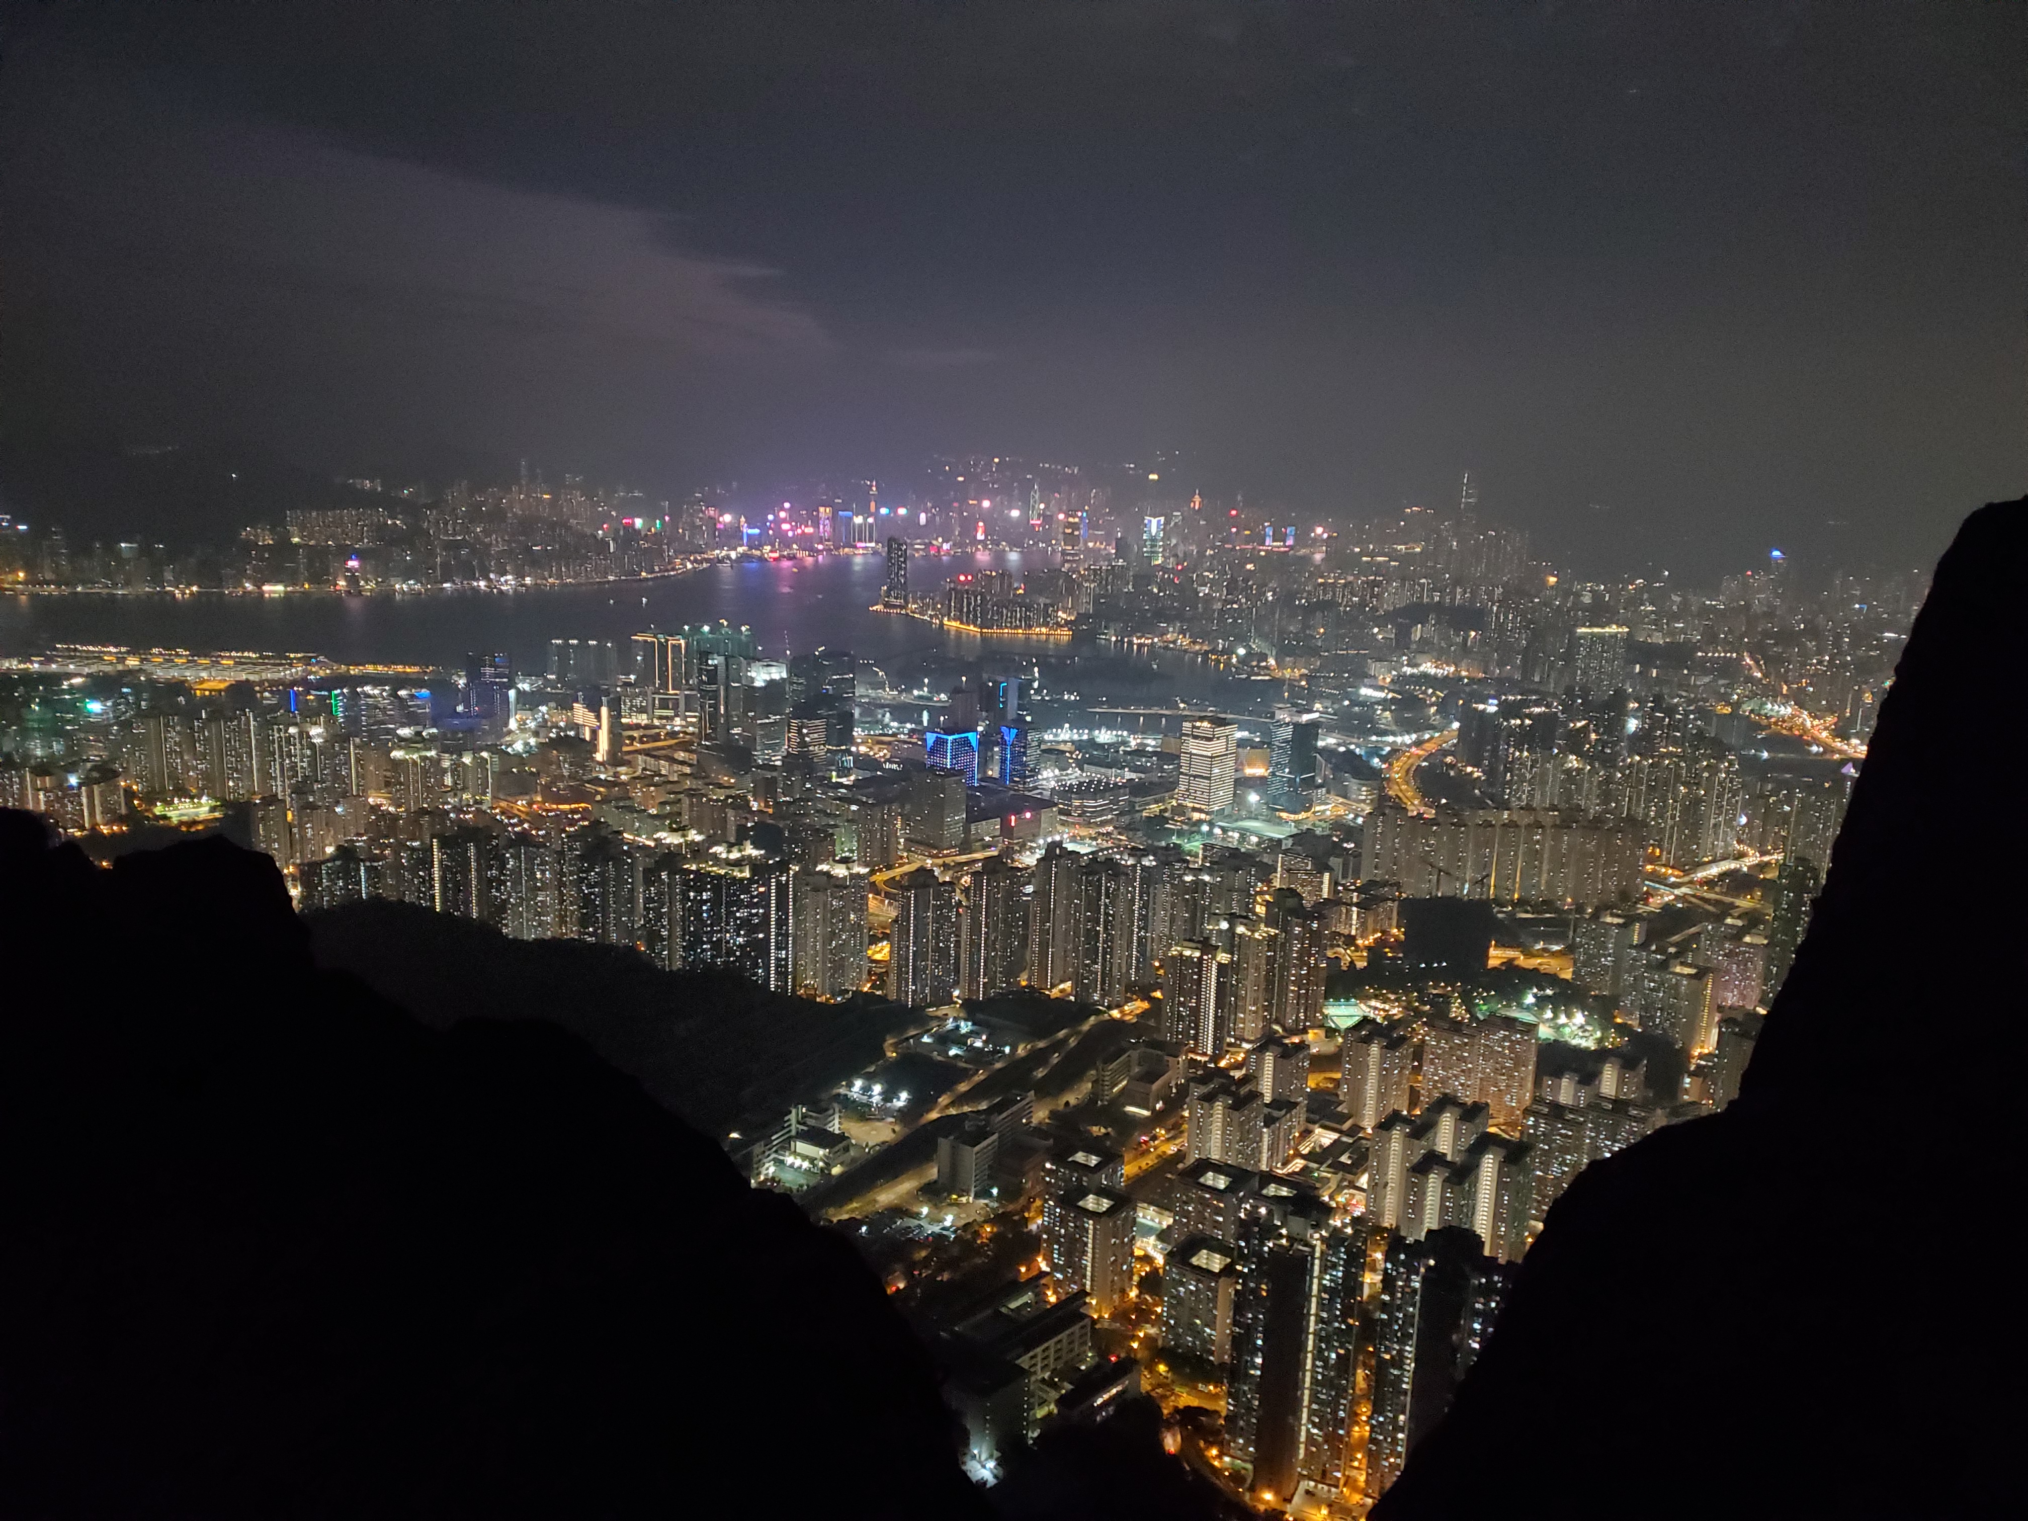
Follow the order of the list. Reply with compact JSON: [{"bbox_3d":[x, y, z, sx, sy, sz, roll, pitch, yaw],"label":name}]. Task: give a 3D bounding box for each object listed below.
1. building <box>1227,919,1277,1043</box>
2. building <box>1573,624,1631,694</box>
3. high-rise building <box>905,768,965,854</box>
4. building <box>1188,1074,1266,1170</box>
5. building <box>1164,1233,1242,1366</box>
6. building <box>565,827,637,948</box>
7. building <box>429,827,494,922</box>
[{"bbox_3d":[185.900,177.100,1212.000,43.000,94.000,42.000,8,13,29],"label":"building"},{"bbox_3d":[1321.200,-211.800,3433.700,118.000,170.000,30.000,-2,12,-20],"label":"building"},{"bbox_3d":[-94.900,59.400,1870.800,60.000,93.000,41.000,10,14,34],"label":"high-rise building"},{"bbox_3d":[129.000,226.500,935.600,35.000,51.000,33.000,10,14,36],"label":"building"},{"bbox_3d":[92.700,258.500,729.400,30.000,45.000,32.000,10,14,36],"label":"building"},{"bbox_3d":[-349.900,115.800,1300.200,39.000,99.000,41.000,12,15,41],"label":"building"},{"bbox_3d":[-468.100,110.400,1292.900,50.000,104.000,47.000,6,12,20],"label":"building"}]

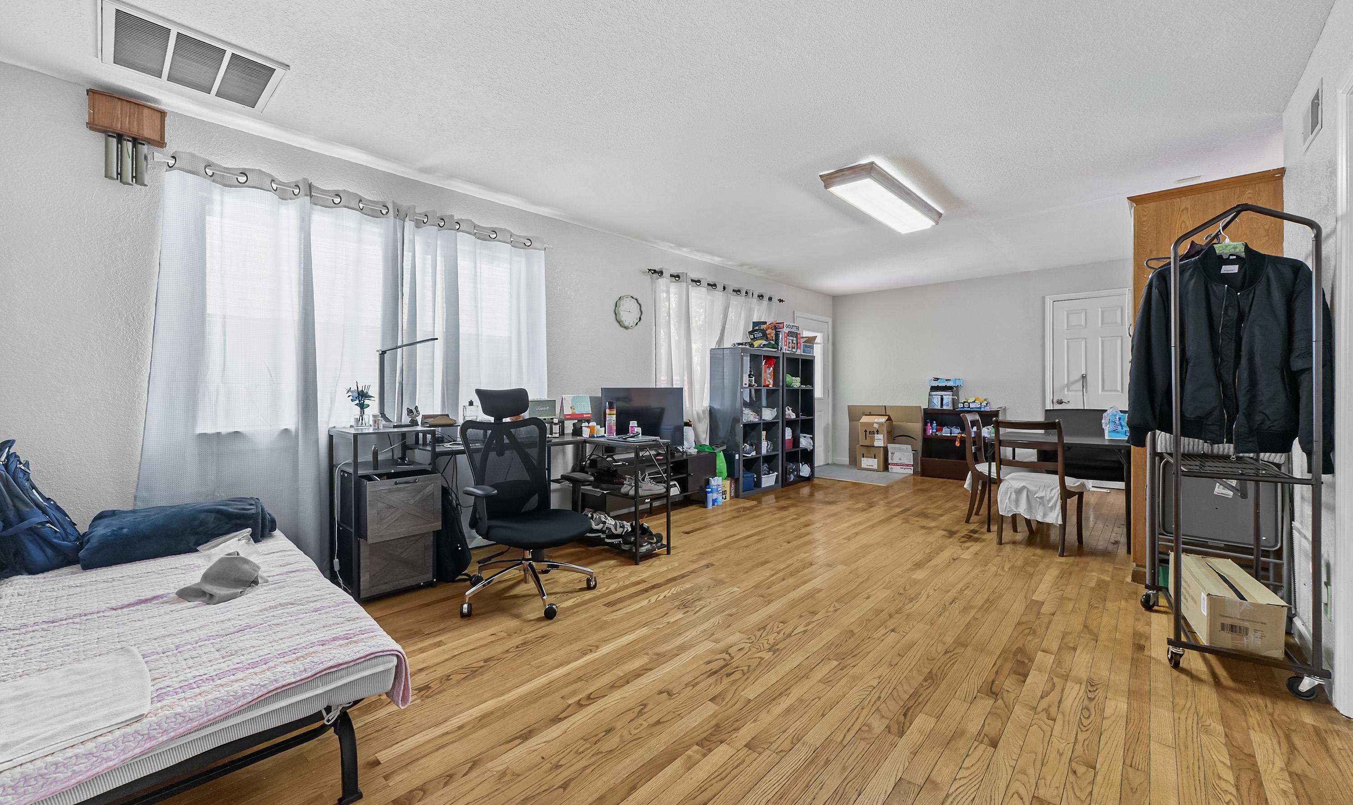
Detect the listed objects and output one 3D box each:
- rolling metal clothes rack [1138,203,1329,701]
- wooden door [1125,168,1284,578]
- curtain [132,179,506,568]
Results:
[{"bbox_3d":[2.247,0.141,2.153,0.410,1.740,0.690,1,1,36],"label":"rolling metal clothes rack"},{"bbox_3d":[2.755,-0.066,2.770,0.580,2.140,0.070,1,1,42],"label":"wooden door"},{"bbox_3d":[-1.697,-0.116,3.061,0.130,2.100,2.050,0,1,42],"label":"curtain"}]

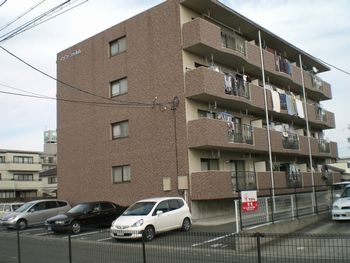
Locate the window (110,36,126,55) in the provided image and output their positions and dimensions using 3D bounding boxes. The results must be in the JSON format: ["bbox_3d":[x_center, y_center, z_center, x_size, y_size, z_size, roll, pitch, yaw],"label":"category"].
[{"bbox_3d":[-3.837,-5.707,26.001,1.640,1.060,0.130,-10,-11,39],"label":"window"}]

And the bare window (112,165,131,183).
[{"bbox_3d":[-3.443,2.765,24.758,1.640,1.060,0.130,-10,-11,39],"label":"bare window"}]

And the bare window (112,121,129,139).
[{"bbox_3d":[-3.578,-0.069,25.176,1.640,1.060,0.130,-10,-11,39],"label":"bare window"}]

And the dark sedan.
[{"bbox_3d":[-4.458,4.463,20.218,1.730,1.420,4.660,-10,-9,41],"label":"dark sedan"}]

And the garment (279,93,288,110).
[{"bbox_3d":[8.195,-2.266,29.042,0.180,1.250,1.050,-10,-11,39],"label":"garment"}]

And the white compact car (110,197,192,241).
[{"bbox_3d":[-0.939,3.727,16.544,1.680,1.525,3.830,-10,-9,38],"label":"white compact car"}]

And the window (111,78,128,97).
[{"bbox_3d":[-3.703,-2.895,25.586,1.640,1.060,0.130,-10,-11,39],"label":"window"}]

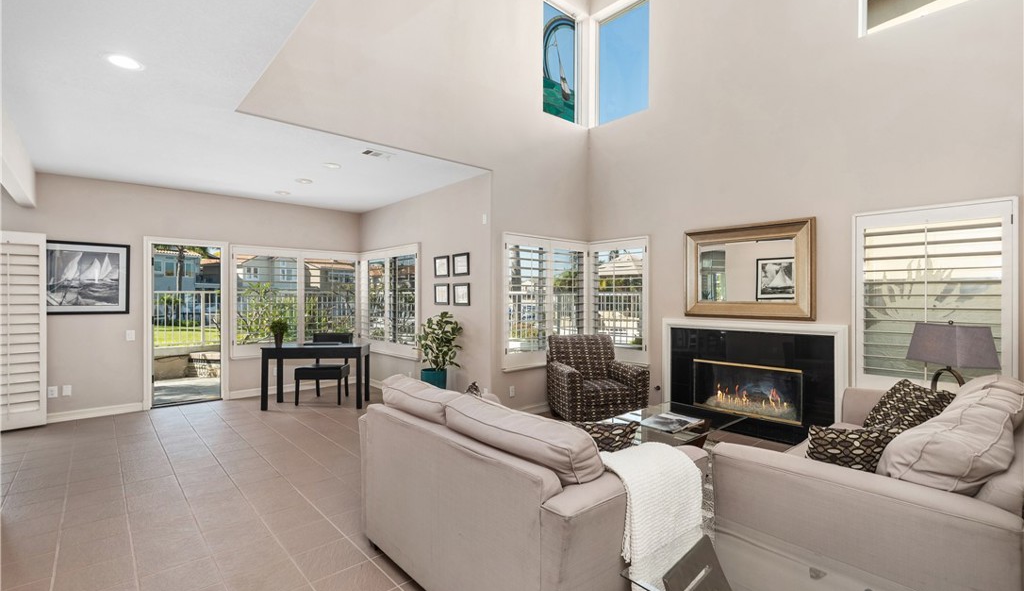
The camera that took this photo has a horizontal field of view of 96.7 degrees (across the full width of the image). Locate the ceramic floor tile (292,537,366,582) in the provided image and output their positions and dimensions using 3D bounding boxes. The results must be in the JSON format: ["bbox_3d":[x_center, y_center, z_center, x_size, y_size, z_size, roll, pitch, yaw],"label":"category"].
[{"bbox_3d":[-0.969,1.405,2.421,0.305,0.010,0.305,0,0,-42],"label":"ceramic floor tile"}]

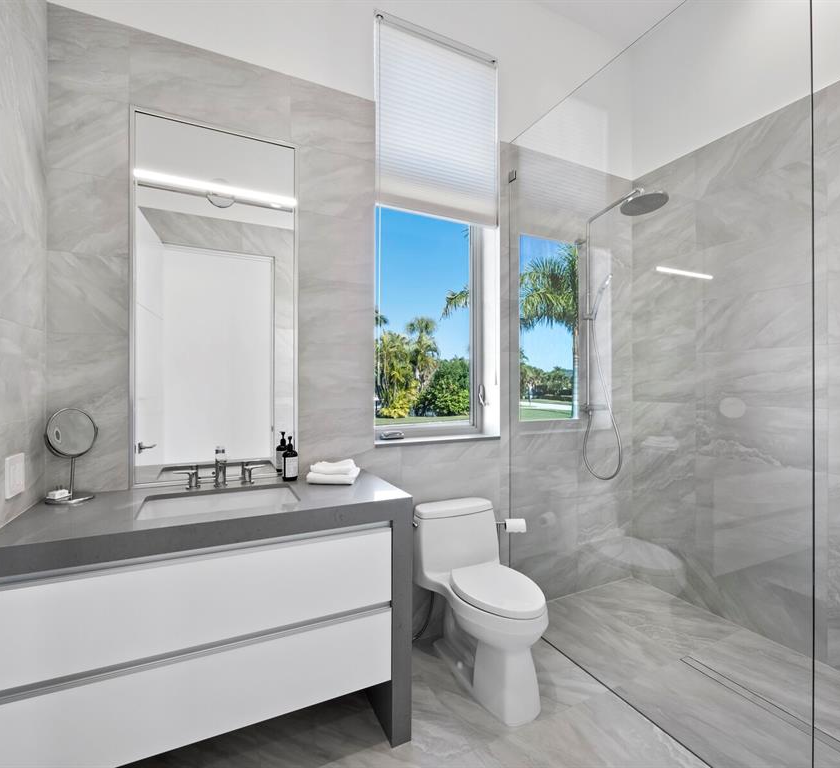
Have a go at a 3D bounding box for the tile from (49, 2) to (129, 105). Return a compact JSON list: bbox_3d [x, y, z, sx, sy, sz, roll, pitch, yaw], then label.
[{"bbox_3d":[-1.261,-1.252,1.581,0.251,0.305,0.015,0,0,-25],"label":"tile"}]

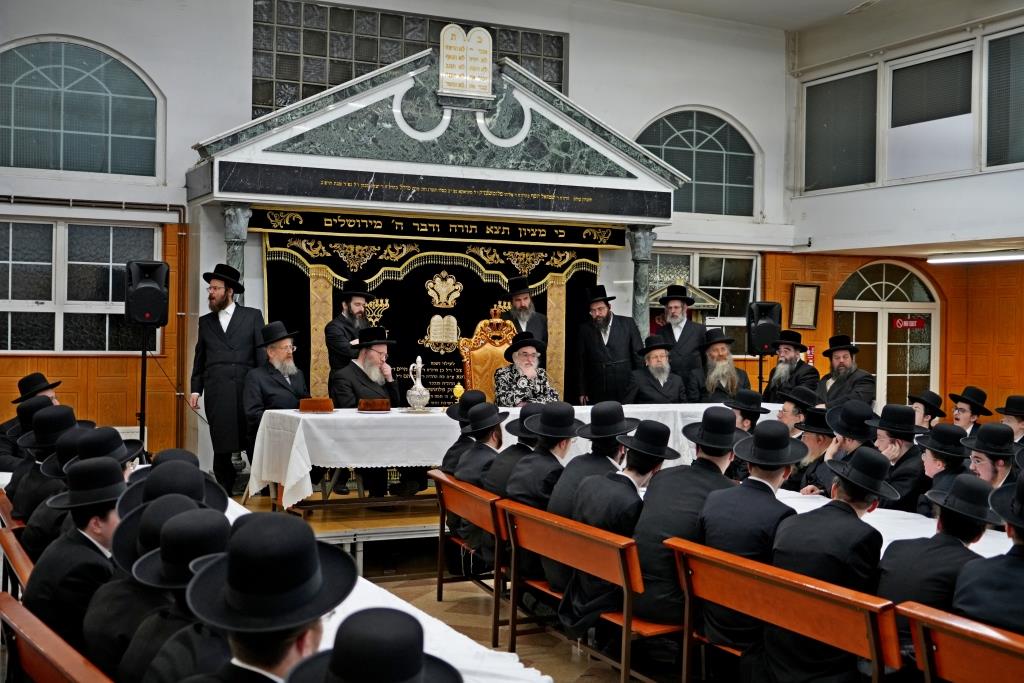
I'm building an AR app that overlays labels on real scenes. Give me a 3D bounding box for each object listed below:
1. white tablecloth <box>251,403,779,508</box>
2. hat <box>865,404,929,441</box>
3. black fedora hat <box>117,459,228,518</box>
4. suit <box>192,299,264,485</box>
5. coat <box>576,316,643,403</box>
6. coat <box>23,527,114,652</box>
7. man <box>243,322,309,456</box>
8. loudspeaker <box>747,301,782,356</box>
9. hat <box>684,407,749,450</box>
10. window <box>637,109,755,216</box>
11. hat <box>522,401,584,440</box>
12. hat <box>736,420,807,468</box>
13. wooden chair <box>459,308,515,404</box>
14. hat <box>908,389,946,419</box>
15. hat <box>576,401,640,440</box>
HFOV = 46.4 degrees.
[{"bbox_3d":[0.540,0.865,10.110,5.050,0.620,0.920,0,1,-23],"label":"white tablecloth"},{"bbox_3d":[2.166,0.436,6.698,0.365,0.130,0.345,9,3,14],"label":"hat"},{"bbox_3d":[-1.074,0.459,3.783,0.345,0.130,0.365,1,21,-12],"label":"black fedora hat"},{"bbox_3d":[-2.278,0.450,9.600,0.580,1.500,0.340,0,0,7],"label":"suit"},{"bbox_3d":[0.878,0.324,10.700,0.580,1.160,0.340,1,1,12],"label":"coat"},{"bbox_3d":[-1.440,1.010,4.150,0.540,0.770,0.480,0,1,-32],"label":"coat"},{"bbox_3d":[-1.870,0.530,9.700,0.680,1.350,0.560,2,2,44],"label":"man"},{"bbox_3d":[2.652,-0.131,12.550,0.355,0.565,0.330,1,1,-2],"label":"loudspeaker"},{"bbox_3d":[0.953,0.403,5.560,0.320,0.150,0.350,1,11,14],"label":"hat"},{"bbox_3d":[2.003,-1.971,13.120,1.680,1.170,0.120,0,0,-27],"label":"window"},{"bbox_3d":[0.246,0.469,7.000,0.365,0.130,0.335,3,6,0],"label":"hat"},{"bbox_3d":[1.145,0.452,5.270,0.330,0.145,0.360,1,11,19],"label":"hat"},{"bbox_3d":[0.000,0.509,10.080,0.680,1.540,0.680,0,1,-29],"label":"wooden chair"},{"bbox_3d":[3.203,0.477,9.200,0.360,0.145,0.330,25,3,5],"label":"hat"},{"bbox_3d":[0.497,0.407,6.150,0.325,0.145,0.355,-3,9,30],"label":"hat"}]

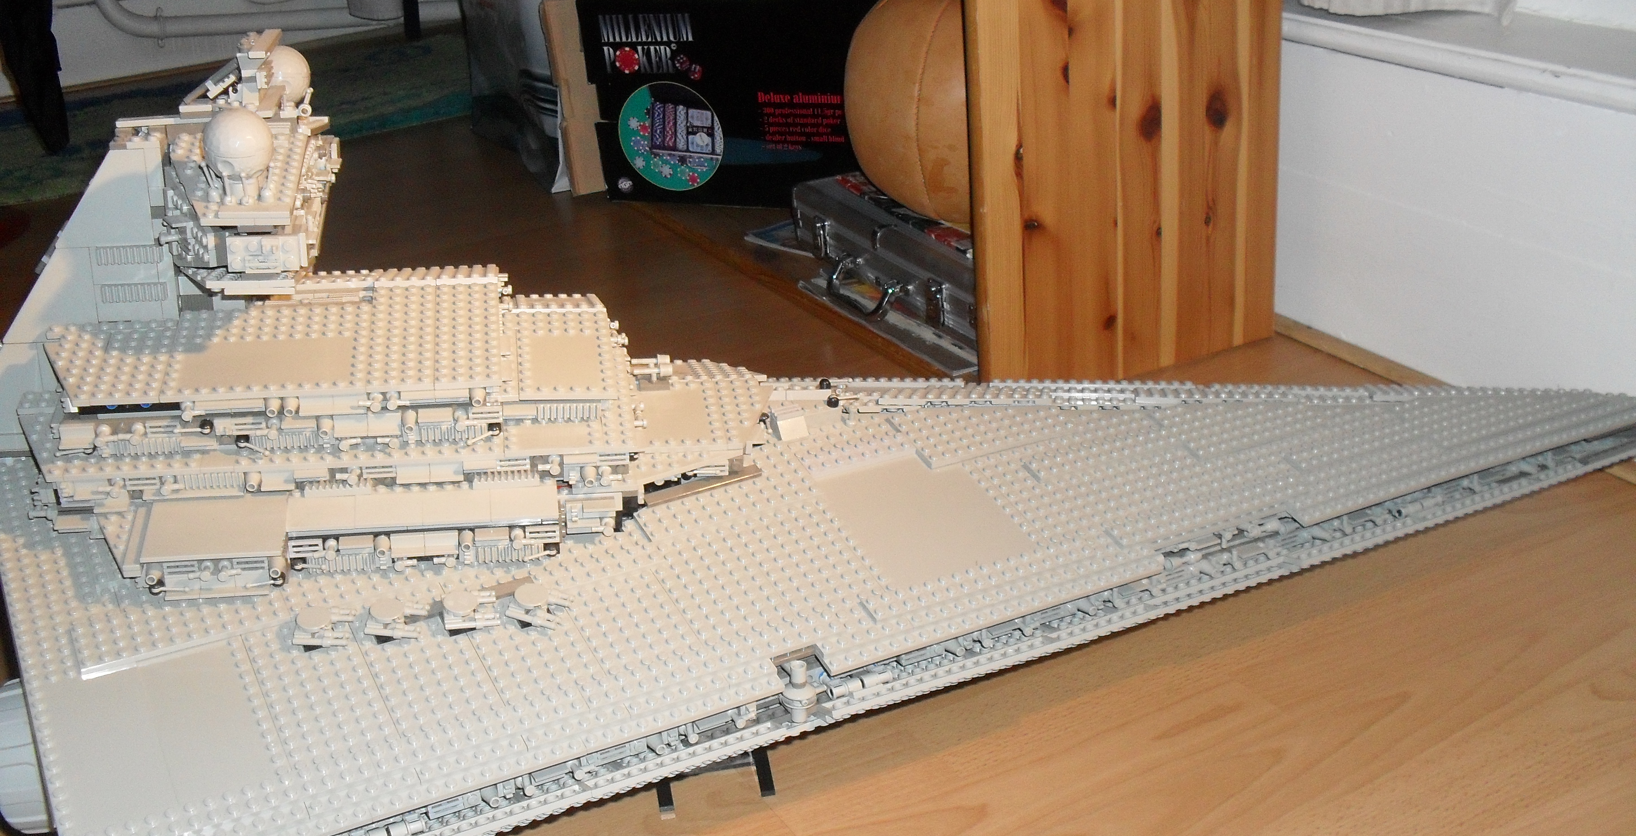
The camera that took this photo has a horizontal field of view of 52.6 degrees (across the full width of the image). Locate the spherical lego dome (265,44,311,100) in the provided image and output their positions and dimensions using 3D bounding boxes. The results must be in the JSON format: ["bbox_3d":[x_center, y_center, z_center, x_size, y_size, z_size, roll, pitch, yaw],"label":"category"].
[{"bbox_3d":[-0.293,-0.187,0.905,0.032,0.032,0.032,-8,24,-8],"label":"spherical lego dome"}]

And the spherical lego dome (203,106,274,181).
[{"bbox_3d":[-0.277,-0.132,0.792,0.032,0.032,0.032,-8,24,-8],"label":"spherical lego dome"}]

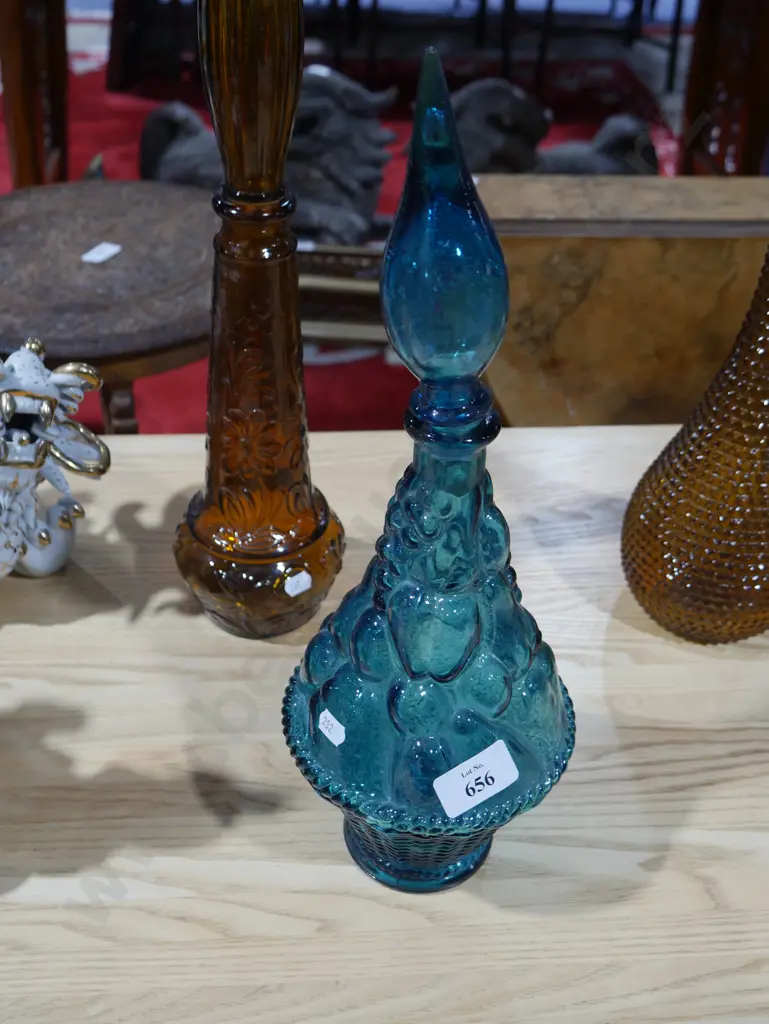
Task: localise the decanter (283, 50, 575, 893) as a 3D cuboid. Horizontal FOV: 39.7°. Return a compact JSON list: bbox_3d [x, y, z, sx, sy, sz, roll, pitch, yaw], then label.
[{"bbox_3d":[0.026,0.011,0.470,0.146,0.404,0.146,2,37,0],"label":"decanter"}]

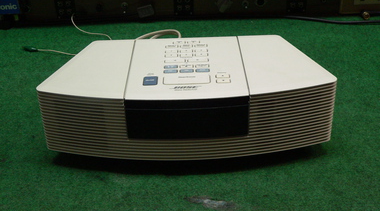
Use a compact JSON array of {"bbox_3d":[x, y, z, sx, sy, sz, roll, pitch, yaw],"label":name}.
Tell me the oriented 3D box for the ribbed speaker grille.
[{"bbox_3d":[-0.002,0.021,0.641,0.355,0.083,0.040,-2,31,1],"label":"ribbed speaker grille"}]

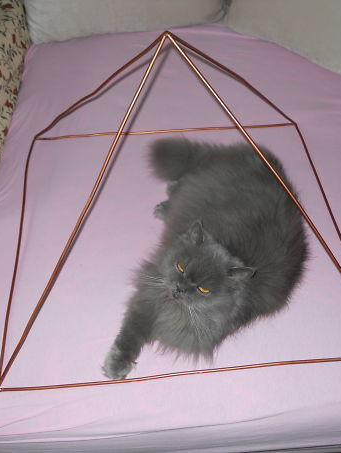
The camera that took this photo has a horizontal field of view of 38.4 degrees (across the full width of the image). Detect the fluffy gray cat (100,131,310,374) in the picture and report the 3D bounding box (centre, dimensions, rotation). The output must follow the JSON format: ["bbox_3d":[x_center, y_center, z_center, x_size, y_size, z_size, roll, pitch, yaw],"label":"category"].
[{"bbox_3d":[0.079,0.001,0.946,0.370,0.190,0.575,8,50,10],"label":"fluffy gray cat"}]

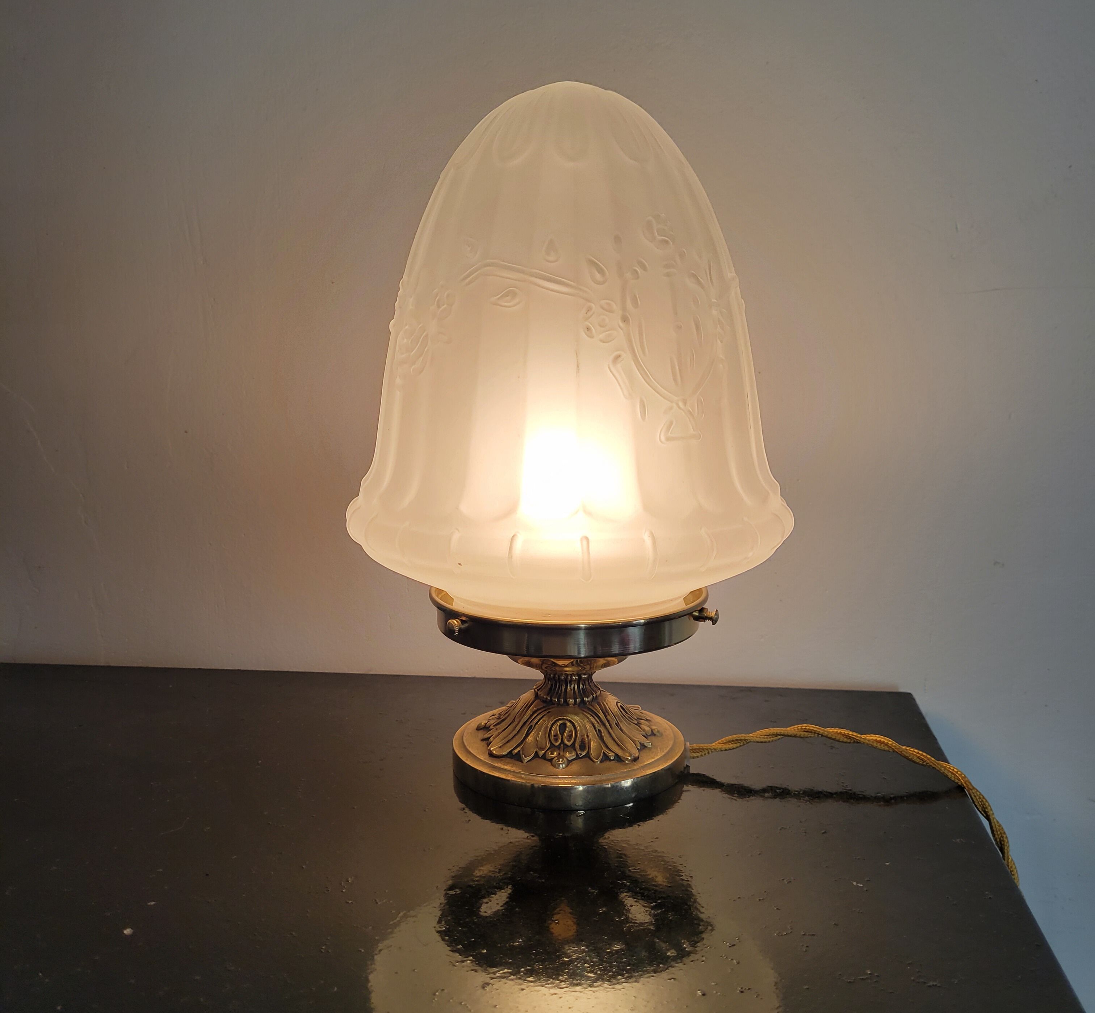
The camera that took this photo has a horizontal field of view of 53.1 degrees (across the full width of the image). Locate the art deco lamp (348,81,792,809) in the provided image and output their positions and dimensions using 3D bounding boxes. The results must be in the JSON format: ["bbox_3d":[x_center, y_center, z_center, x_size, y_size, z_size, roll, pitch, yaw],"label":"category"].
[{"bbox_3d":[0.010,-0.030,0.494,0.199,0.305,0.199,0,10,1],"label":"art deco lamp"}]

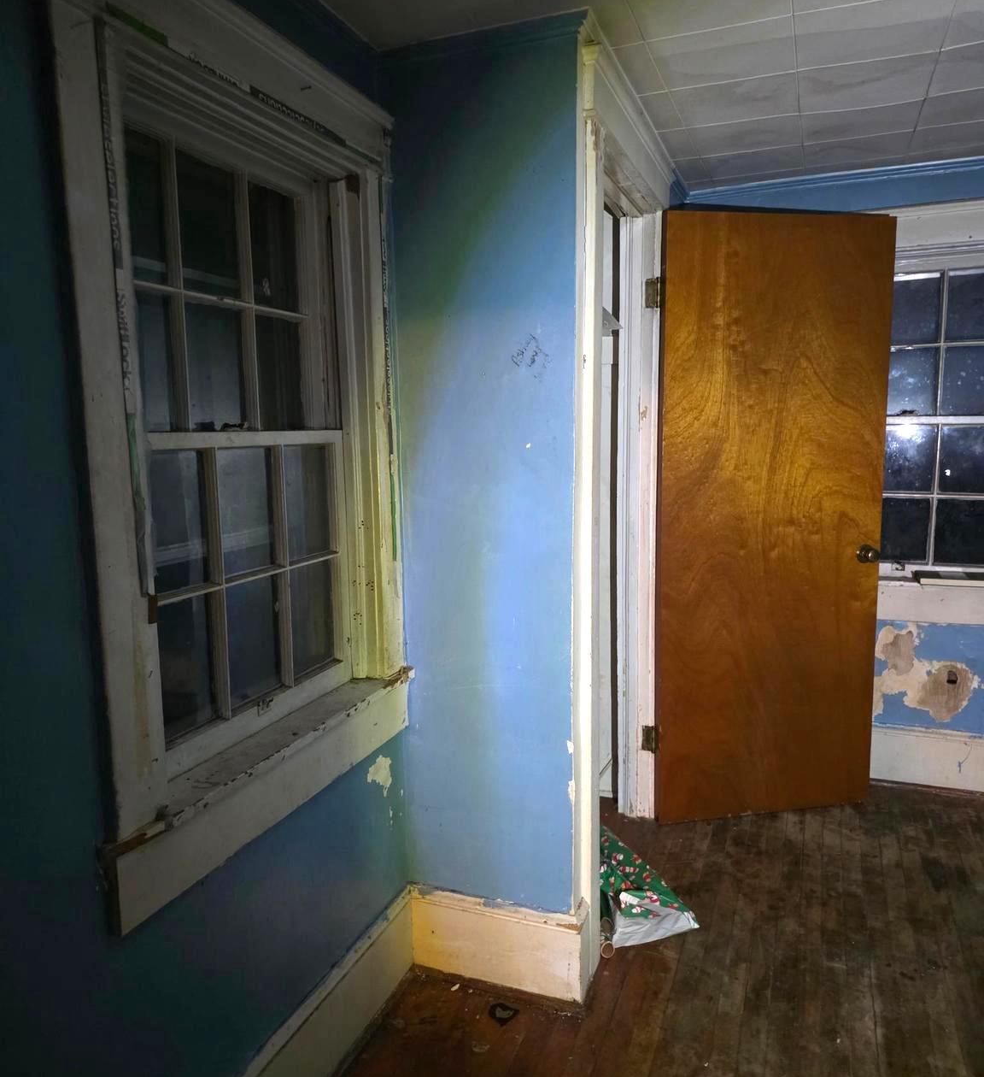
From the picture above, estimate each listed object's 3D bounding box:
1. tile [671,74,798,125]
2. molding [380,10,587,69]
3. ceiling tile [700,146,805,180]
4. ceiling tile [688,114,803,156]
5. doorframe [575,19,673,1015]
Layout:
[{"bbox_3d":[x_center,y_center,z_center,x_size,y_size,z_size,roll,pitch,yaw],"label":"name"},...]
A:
[{"bbox_3d":[0.640,-1.148,2.280,0.305,0.015,0.305,2,8,20],"label":"tile"},{"bbox_3d":[-0.027,-1.058,1.866,0.489,0.040,0.036,2,8,20],"label":"molding"},{"bbox_3d":[0.845,-1.220,2.819,0.305,0.015,0.305,2,8,20],"label":"ceiling tile"},{"bbox_3d":[0.744,-1.185,2.555,0.305,0.015,0.305,2,8,20],"label":"ceiling tile"},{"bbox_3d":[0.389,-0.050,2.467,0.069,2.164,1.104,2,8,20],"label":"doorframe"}]

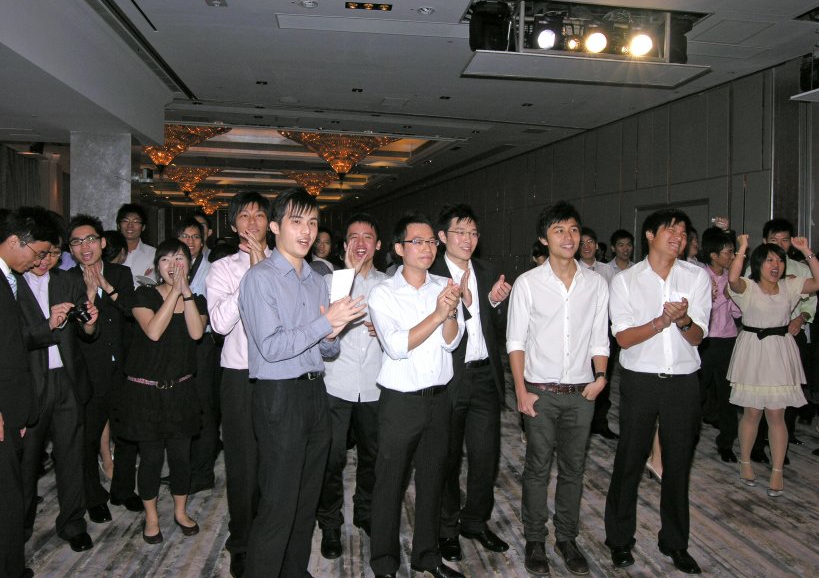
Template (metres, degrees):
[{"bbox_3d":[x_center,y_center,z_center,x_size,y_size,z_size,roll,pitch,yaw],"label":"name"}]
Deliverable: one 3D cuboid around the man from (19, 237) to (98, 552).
[{"bbox_3d":[-1.824,0.472,2.903,0.520,1.650,0.470,-3,6,-43],"label":"man"}]

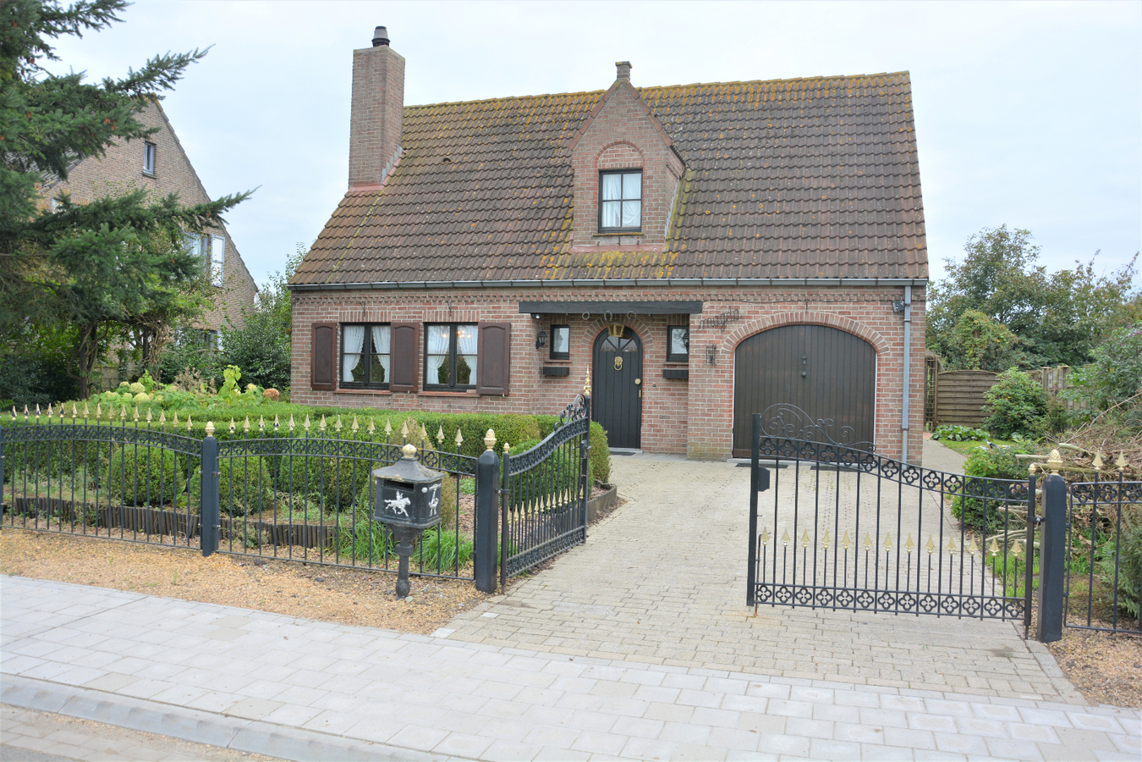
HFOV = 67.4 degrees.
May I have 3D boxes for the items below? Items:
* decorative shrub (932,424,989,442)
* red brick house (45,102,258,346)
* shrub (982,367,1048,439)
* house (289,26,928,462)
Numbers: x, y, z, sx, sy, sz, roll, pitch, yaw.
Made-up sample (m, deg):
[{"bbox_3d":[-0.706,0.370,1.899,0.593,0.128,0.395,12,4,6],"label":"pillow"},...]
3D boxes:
[{"bbox_3d":[8.570,1.130,18.850,1.250,0.360,0.850,1,1,16],"label":"decorative shrub"},{"bbox_3d":[-16.103,-3.612,24.439,9.500,8.700,9.600,1,1,16],"label":"red brick house"},{"bbox_3d":[10.360,0.510,20.000,1.550,1.630,1.500,1,1,16],"label":"shrub"},{"bbox_3d":[1.264,-3.226,18.576,11.400,8.780,8.400,1,1,16],"label":"house"}]

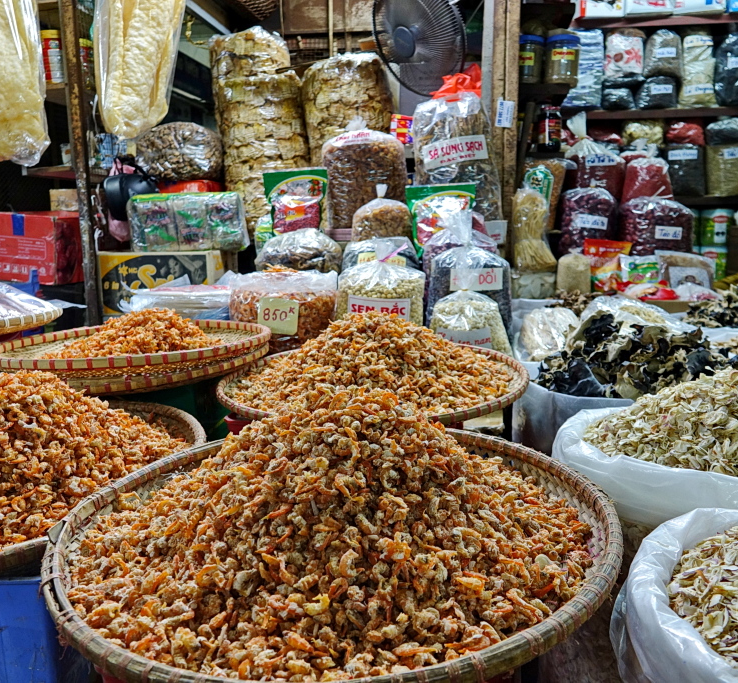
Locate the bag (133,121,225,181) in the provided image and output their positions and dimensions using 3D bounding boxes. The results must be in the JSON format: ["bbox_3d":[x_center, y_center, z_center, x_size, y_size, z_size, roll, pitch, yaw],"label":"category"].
[{"bbox_3d":[-0.502,-0.498,1.800,0.221,0.153,0.170,0,10,0],"label":"bag"}]

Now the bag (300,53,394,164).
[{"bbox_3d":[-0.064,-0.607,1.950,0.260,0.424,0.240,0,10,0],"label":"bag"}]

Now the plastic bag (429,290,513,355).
[{"bbox_3d":[0.248,-0.039,1.650,0.201,0.169,0.150,1,11,3],"label":"plastic bag"}]

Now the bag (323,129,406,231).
[{"bbox_3d":[-0.011,-0.415,1.740,0.203,0.257,0.150,0,10,0],"label":"bag"}]

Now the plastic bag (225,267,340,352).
[{"bbox_3d":[-0.178,-0.063,1.420,0.209,0.171,0.170,0,10,0],"label":"plastic bag"}]

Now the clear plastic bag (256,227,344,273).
[{"bbox_3d":[-0.189,-0.229,1.800,0.231,0.131,0.170,0,11,0],"label":"clear plastic bag"}]

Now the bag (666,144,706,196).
[{"bbox_3d":[1.080,-0.582,2.330,0.127,0.175,0.110,1,10,9],"label":"bag"}]

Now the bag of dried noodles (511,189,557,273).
[{"bbox_3d":[0.453,-0.308,1.880,0.118,0.233,0.090,2,11,10],"label":"bag of dried noodles"}]

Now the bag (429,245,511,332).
[{"bbox_3d":[0.224,-0.118,1.520,0.181,0.199,0.120,0,10,0],"label":"bag"}]

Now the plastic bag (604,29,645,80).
[{"bbox_3d":[0.883,-0.992,2.360,0.135,0.174,0.110,1,10,9],"label":"plastic bag"}]

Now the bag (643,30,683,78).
[{"bbox_3d":[0.919,-0.898,2.130,0.115,0.136,0.110,3,11,15],"label":"bag"}]

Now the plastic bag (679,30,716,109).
[{"bbox_3d":[1.007,-0.840,2.100,0.106,0.211,0.110,3,11,15],"label":"plastic bag"}]

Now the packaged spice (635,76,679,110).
[{"bbox_3d":[0.981,-0.846,2.330,0.133,0.113,0.120,1,10,9],"label":"packaged spice"}]

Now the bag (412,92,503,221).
[{"bbox_3d":[0.253,-0.503,1.950,0.263,0.399,0.170,-1,11,-3],"label":"bag"}]

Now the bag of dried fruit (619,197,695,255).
[{"bbox_3d":[0.837,-0.331,1.980,0.205,0.175,0.160,2,11,12],"label":"bag of dried fruit"}]

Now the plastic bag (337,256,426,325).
[{"bbox_3d":[0.025,-0.104,1.480,0.189,0.172,0.130,0,10,0],"label":"plastic bag"}]

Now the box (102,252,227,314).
[{"bbox_3d":[-0.513,-0.154,1.718,0.254,0.157,0.200,-1,10,-3],"label":"box"}]

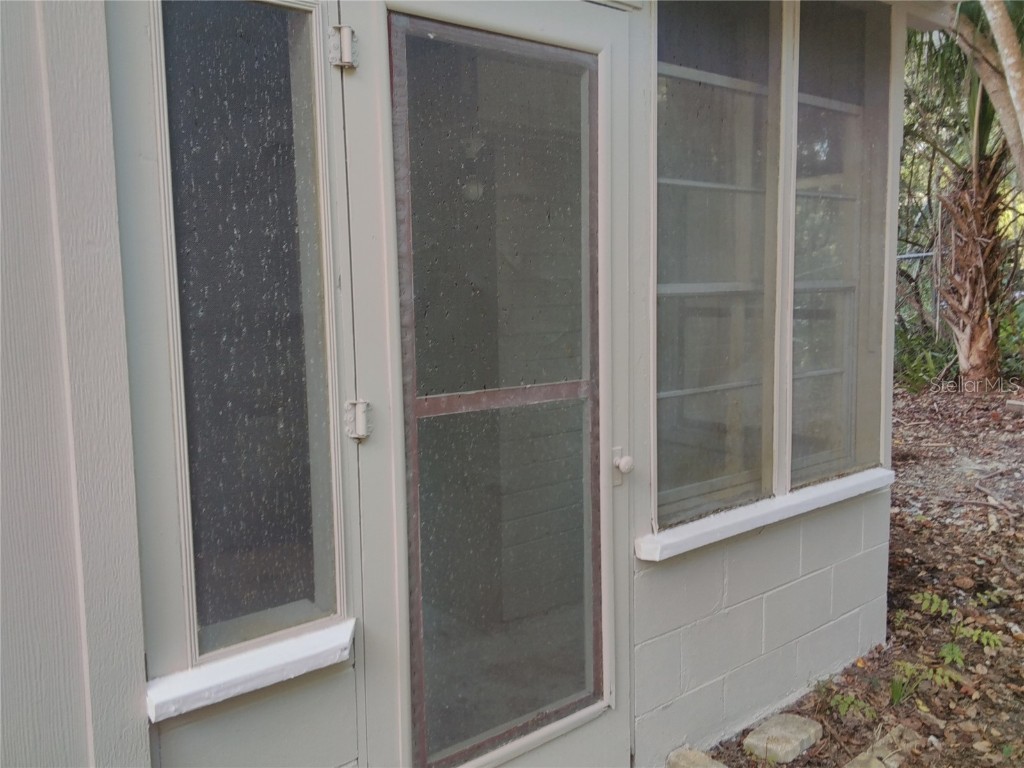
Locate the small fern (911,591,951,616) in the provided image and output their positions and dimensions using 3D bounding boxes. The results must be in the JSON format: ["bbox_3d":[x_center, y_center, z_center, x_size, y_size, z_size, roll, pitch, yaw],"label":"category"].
[{"bbox_3d":[1.680,0.879,3.316,0.155,0.070,0.125,2,7,27],"label":"small fern"}]

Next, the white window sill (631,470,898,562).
[{"bbox_3d":[0.862,0.388,2.600,1.310,0.056,0.064,-6,8,-39],"label":"white window sill"}]

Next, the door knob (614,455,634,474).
[{"bbox_3d":[0.286,0.204,2.116,0.040,0.041,0.050,-6,8,-39],"label":"door knob"}]

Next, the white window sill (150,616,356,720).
[{"bbox_3d":[-0.455,0.521,1.528,0.399,0.047,0.066,-6,8,-39],"label":"white window sill"}]

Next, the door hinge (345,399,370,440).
[{"bbox_3d":[-0.300,0.072,1.640,0.056,0.079,0.022,-6,8,-39],"label":"door hinge"}]

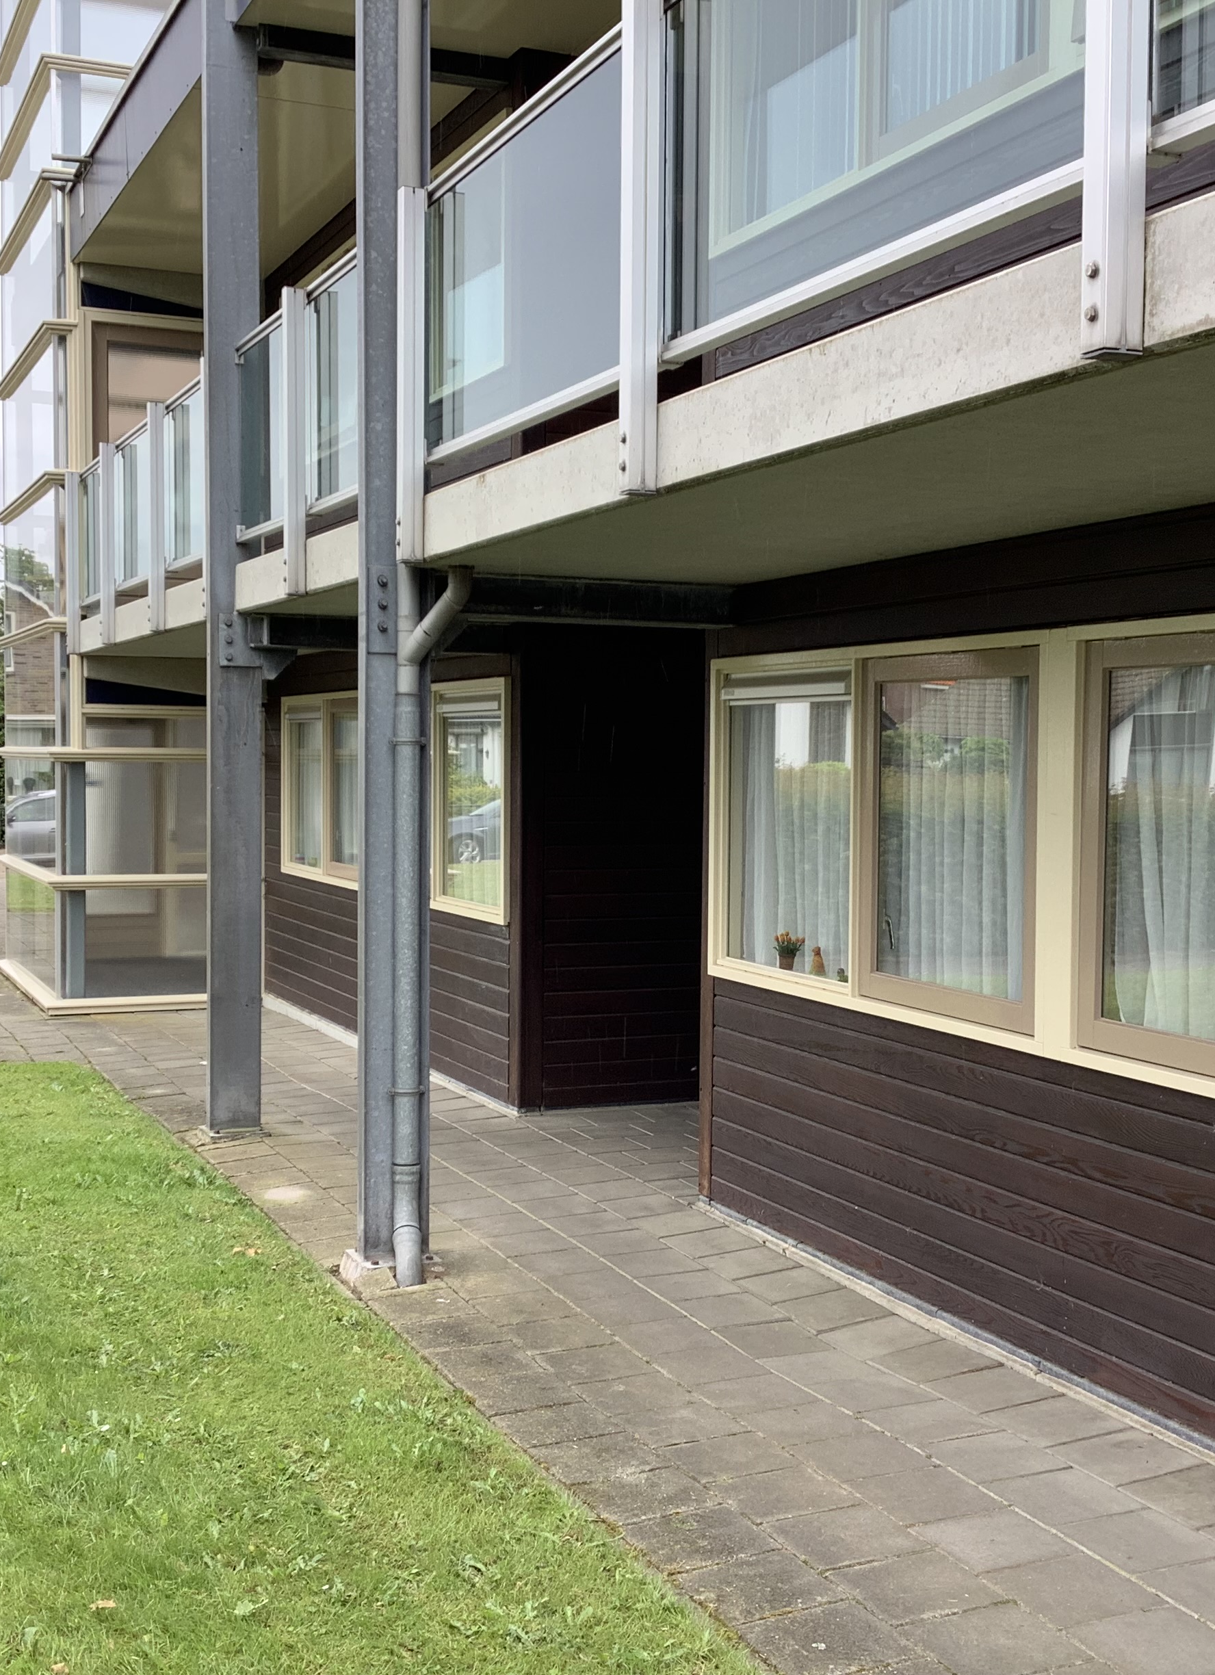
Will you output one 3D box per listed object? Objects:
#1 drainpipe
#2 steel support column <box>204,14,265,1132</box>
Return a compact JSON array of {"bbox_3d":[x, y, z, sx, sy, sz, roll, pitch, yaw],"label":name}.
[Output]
[{"bbox_3d":[-0.599,0.300,6.978,0.279,2.484,0.130,-1,3,-23],"label":"drainpipe"},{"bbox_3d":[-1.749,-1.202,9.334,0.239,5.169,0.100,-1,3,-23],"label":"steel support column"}]

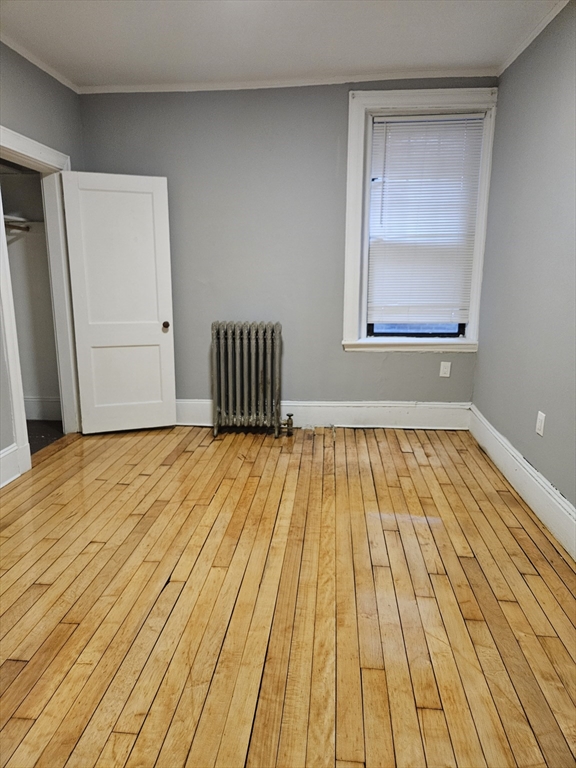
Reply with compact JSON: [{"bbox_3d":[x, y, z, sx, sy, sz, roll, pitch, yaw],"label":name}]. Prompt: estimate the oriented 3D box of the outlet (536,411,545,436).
[{"bbox_3d":[1.388,0.220,2.807,0.008,0.120,0.080,1,13,5],"label":"outlet"}]

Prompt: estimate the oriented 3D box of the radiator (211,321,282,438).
[{"bbox_3d":[-0.312,-0.042,4.121,0.544,0.917,0.238,1,13,5],"label":"radiator"}]

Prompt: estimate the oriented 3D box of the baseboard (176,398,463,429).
[{"bbox_3d":[0.153,0.258,4.338,2.723,0.234,0.022,1,13,5],"label":"baseboard"}]

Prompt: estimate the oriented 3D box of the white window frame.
[{"bbox_3d":[0.986,-1.205,3.952,1.056,1.927,0.140,1,13,5],"label":"white window frame"}]

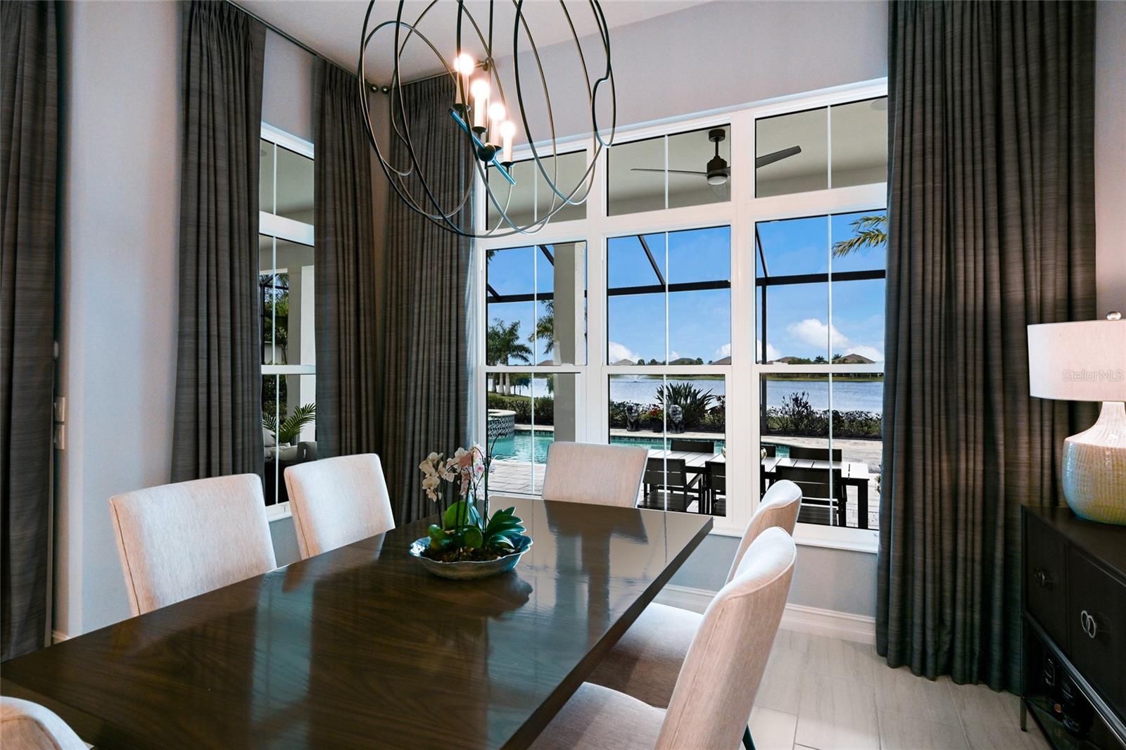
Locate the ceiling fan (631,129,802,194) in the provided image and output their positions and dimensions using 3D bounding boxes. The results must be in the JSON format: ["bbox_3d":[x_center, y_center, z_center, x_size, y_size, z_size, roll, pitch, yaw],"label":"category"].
[{"bbox_3d":[1.361,-1.877,4.915,1.420,0.485,1.320,0,0,25],"label":"ceiling fan"}]

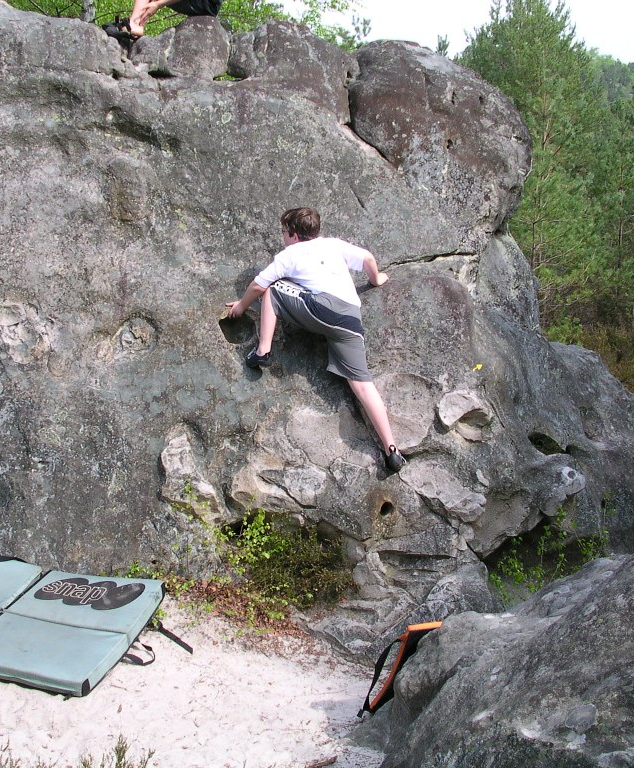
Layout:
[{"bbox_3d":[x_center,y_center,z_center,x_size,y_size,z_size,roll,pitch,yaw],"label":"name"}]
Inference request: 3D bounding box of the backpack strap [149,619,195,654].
[{"bbox_3d":[-0.698,1.211,5.250,0.060,0.050,0.340,-8,12,-38],"label":"backpack strap"}]

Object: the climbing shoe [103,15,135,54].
[{"bbox_3d":[-1.095,-1.953,6.100,0.230,0.120,0.100,2,10,12],"label":"climbing shoe"}]

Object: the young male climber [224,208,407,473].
[{"bbox_3d":[-0.007,-0.210,5.400,0.900,1.270,0.620,-1,10,-6],"label":"young male climber"}]

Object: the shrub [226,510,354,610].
[{"bbox_3d":[-0.141,0.903,5.600,0.630,0.450,0.450,0,10,0],"label":"shrub"}]

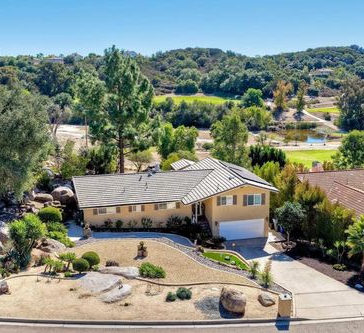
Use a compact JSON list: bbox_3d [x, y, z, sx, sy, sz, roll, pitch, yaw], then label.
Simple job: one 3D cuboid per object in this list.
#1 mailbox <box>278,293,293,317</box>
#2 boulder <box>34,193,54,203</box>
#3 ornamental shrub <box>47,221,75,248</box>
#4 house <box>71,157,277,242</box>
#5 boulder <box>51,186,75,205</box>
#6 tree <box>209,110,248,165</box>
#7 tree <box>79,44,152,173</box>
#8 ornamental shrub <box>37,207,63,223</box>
[{"bbox_3d":[6.903,9.379,26.238,0.666,1.271,0.648,-1,12,-4],"label":"mailbox"},{"bbox_3d":[-15.200,3.450,42.700,2.000,0.900,1.300,-5,13,-20],"label":"boulder"},{"bbox_3d":[-11.503,6.438,36.800,2.500,1.700,2.000,-4,12,-18],"label":"ornamental shrub"},{"bbox_3d":[-1.764,3.570,46.215,21.200,6.300,15.400,-3,12,-11],"label":"house"},{"bbox_3d":[-13.400,3.300,43.600,2.500,2.000,2.200,-4,13,-17],"label":"boulder"},{"bbox_3d":[8.595,-4.364,71.201,6.800,12.040,6.800,1,12,7],"label":"tree"},{"bbox_3d":[-9.607,-7.335,59.088,10.500,20.950,10.500,-2,12,-9],"label":"tree"},{"bbox_3d":[-13.250,4.810,39.100,2.200,1.300,2.000,-5,13,-19],"label":"ornamental shrub"}]

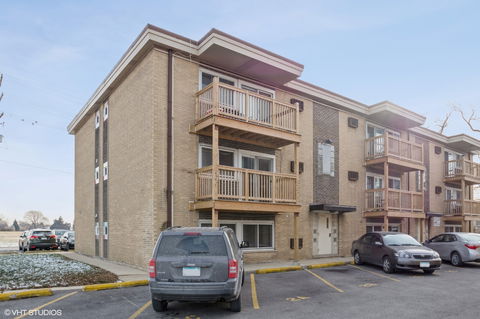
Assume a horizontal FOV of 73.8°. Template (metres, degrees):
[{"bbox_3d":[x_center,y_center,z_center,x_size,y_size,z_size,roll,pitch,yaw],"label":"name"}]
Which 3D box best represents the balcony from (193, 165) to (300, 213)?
[{"bbox_3d":[0.342,1.199,11.998,3.950,1.400,1.400,6,-10,-36],"label":"balcony"}]

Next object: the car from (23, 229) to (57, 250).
[{"bbox_3d":[-15.500,6.060,24.600,1.850,1.670,4.600,9,-14,-39],"label":"car"}]

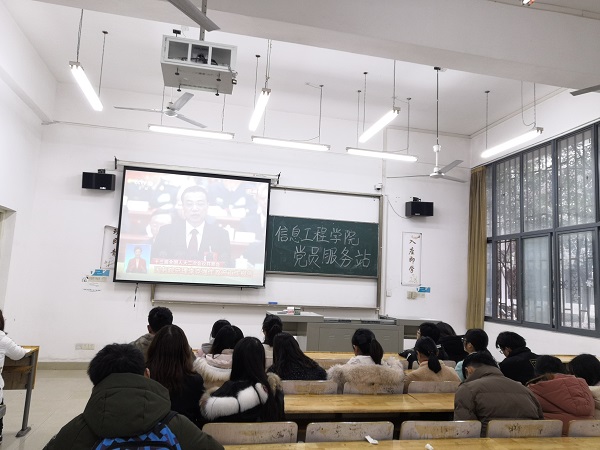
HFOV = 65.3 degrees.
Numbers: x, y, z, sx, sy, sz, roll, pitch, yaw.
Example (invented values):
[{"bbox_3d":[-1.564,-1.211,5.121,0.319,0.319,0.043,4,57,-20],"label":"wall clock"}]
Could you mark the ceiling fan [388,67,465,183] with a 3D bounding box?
[{"bbox_3d":[1.873,-1.408,6.433,1.300,1.558,1.300,5,-7,-12],"label":"ceiling fan"}]

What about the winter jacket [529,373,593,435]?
[{"bbox_3d":[1.743,1.284,3.126,0.500,0.620,0.500,5,-7,-17],"label":"winter jacket"}]

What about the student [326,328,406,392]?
[{"bbox_3d":[0.486,1.538,4.172,0.640,1.230,0.720,4,-7,-12],"label":"student"}]

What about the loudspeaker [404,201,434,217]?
[{"bbox_3d":[2.285,-0.276,8.830,0.460,0.260,0.260,3,-6,-4],"label":"loudspeaker"}]

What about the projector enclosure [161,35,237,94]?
[{"bbox_3d":[-0.865,-1.360,4.032,0.585,0.234,0.475,4,-7,-12],"label":"projector enclosure"}]

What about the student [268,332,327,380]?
[{"bbox_3d":[-0.076,1.518,4.029,0.520,1.180,0.720,4,-7,-12],"label":"student"}]

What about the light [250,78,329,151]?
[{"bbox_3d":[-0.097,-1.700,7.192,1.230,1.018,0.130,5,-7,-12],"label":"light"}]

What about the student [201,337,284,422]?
[{"bbox_3d":[-0.351,1.258,2.664,0.490,1.240,0.620,5,-7,-12],"label":"student"}]

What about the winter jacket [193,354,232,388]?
[{"bbox_3d":[-0.587,1.349,3.748,0.580,0.580,0.460,4,-7,-12],"label":"winter jacket"}]

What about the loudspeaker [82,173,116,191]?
[{"bbox_3d":[-3.294,-0.693,7.636,0.460,0.260,0.260,5,-7,-16],"label":"loudspeaker"}]

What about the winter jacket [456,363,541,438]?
[{"bbox_3d":[1.244,1.221,2.991,0.580,0.640,0.500,5,-7,-17],"label":"winter jacket"}]

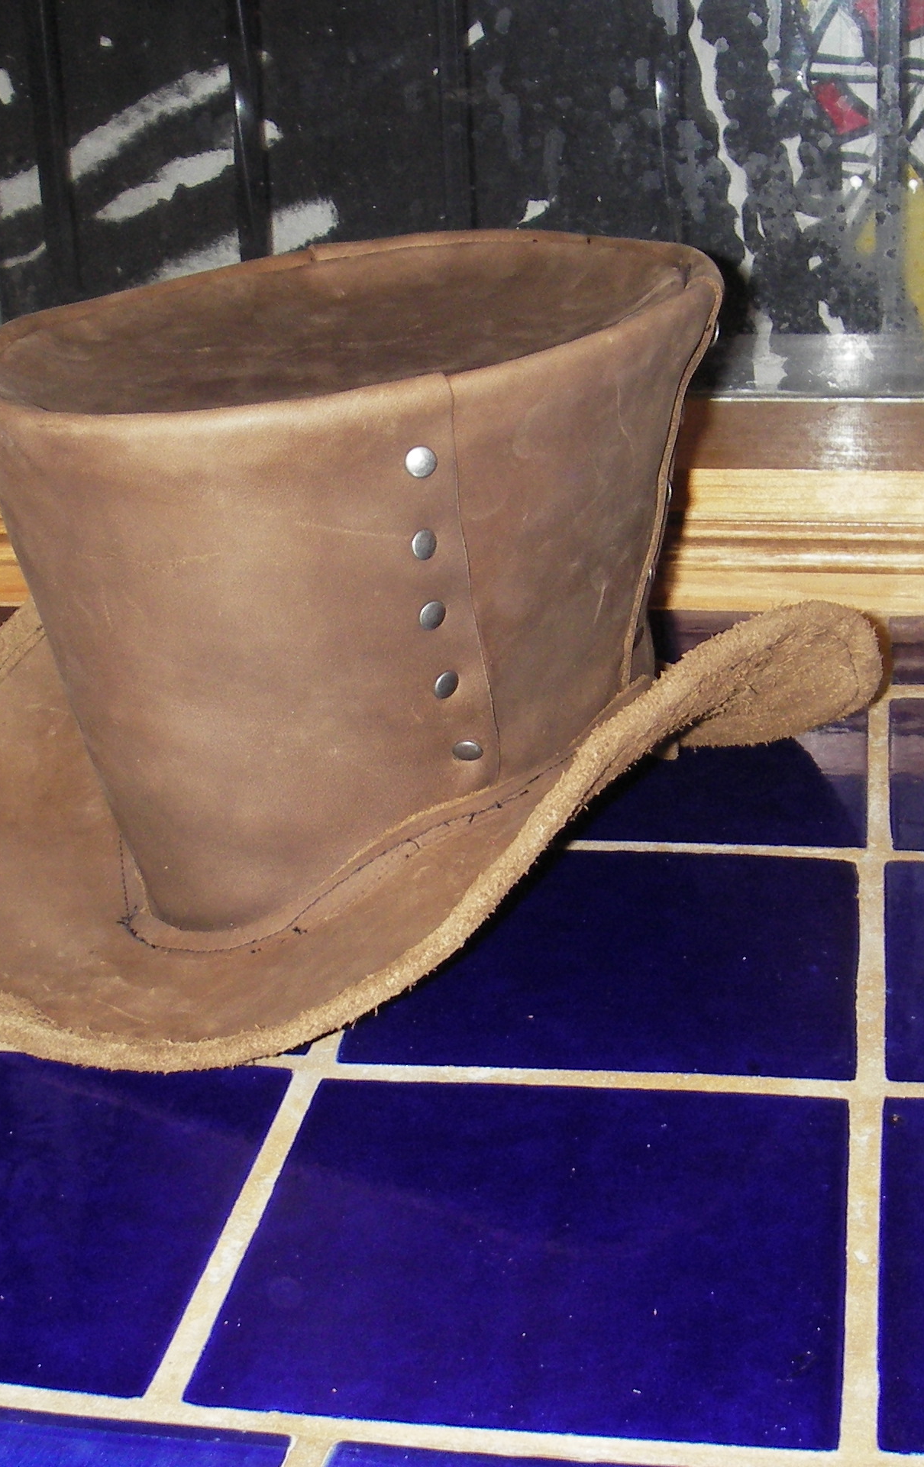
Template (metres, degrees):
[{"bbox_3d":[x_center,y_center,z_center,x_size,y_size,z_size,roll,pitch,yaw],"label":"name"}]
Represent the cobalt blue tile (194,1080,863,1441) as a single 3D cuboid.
[{"bbox_3d":[0.022,0.136,0.560,0.152,0.010,0.144,1,23,11],"label":"cobalt blue tile"}]

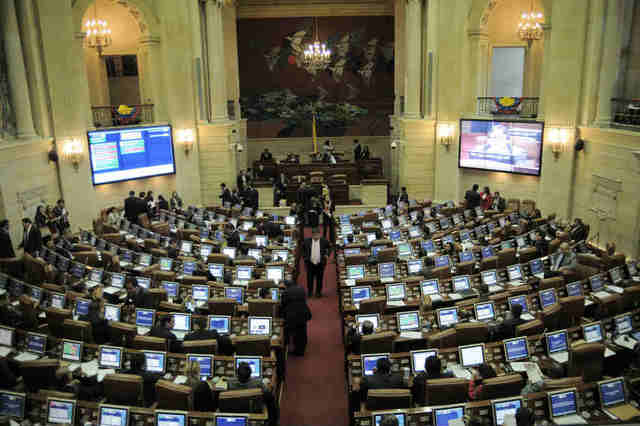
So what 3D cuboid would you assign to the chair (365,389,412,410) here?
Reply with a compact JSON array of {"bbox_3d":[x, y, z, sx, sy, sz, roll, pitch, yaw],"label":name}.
[{"bbox_3d":[0.864,2.697,6.279,0.600,1.050,0.620,-1,12,0],"label":"chair"}]

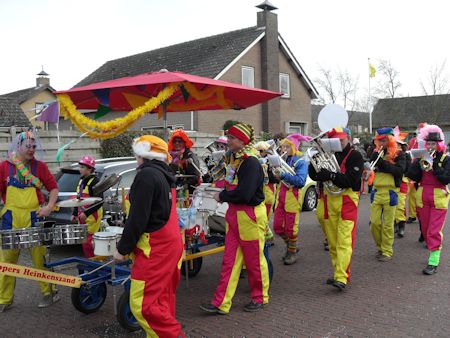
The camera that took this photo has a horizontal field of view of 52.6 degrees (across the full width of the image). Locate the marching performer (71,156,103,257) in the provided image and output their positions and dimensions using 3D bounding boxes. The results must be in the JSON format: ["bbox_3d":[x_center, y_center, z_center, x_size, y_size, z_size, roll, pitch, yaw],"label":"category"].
[{"bbox_3d":[-1.737,0.626,5.708,0.450,1.500,0.400,2,4,43],"label":"marching performer"}]

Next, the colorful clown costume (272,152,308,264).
[{"bbox_3d":[0.895,0.521,6.219,0.450,1.480,0.480,-4,4,-44],"label":"colorful clown costume"}]

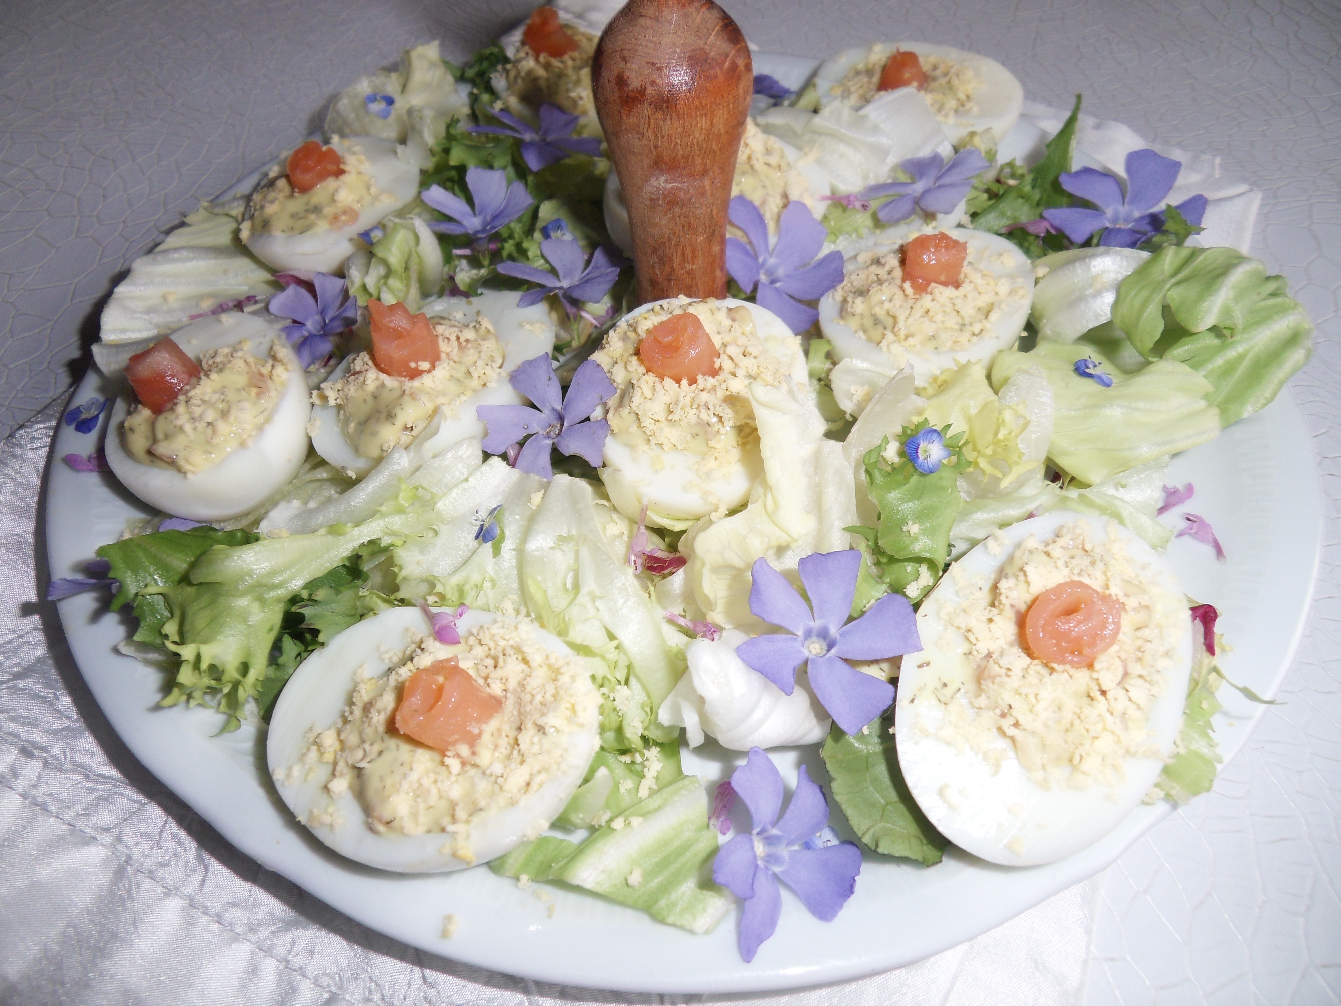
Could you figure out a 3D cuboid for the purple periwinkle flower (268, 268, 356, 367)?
[{"bbox_3d":[-0.079,-0.040,0.205,0.020,0.011,0.024,-2,60,2],"label":"purple periwinkle flower"}]

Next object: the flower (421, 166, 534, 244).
[{"bbox_3d":[-0.049,-0.075,0.235,0.028,0.014,0.026,0,52,1],"label":"flower"}]

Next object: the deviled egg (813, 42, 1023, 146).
[{"bbox_3d":[0.068,-0.110,0.259,0.056,0.028,0.044,7,57,5],"label":"deviled egg"}]

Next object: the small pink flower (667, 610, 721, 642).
[{"bbox_3d":[0.004,0.022,0.163,0.010,0.005,0.005,24,56,18],"label":"small pink flower"}]

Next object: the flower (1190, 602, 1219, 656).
[{"bbox_3d":[0.096,0.023,0.167,0.005,0.004,0.011,12,53,9],"label":"flower"}]

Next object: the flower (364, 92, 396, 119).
[{"bbox_3d":[-0.078,-0.106,0.248,0.008,0.003,0.008,-15,92,-11],"label":"flower"}]

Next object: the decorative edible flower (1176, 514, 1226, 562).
[{"bbox_3d":[0.105,0.007,0.184,0.006,0.004,0.013,-14,54,-11],"label":"decorative edible flower"}]

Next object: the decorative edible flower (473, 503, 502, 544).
[{"bbox_3d":[-0.033,0.004,0.168,0.009,0.005,0.006,-56,26,0],"label":"decorative edible flower"}]

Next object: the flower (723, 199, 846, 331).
[{"bbox_3d":[0.027,-0.056,0.221,0.031,0.010,0.032,-10,82,-7],"label":"flower"}]

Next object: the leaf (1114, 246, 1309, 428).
[{"bbox_3d":[0.118,-0.036,0.201,0.046,0.023,0.042,0,52,0],"label":"leaf"}]

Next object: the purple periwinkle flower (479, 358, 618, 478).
[{"bbox_3d":[-0.026,-0.018,0.192,0.029,0.008,0.029,-10,75,-7],"label":"purple periwinkle flower"}]

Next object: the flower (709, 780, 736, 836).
[{"bbox_3d":[0.008,0.049,0.151,0.004,0.004,0.009,10,53,9],"label":"flower"}]

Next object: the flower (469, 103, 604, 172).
[{"bbox_3d":[-0.034,-0.090,0.234,0.034,0.010,0.032,0,52,0],"label":"flower"}]

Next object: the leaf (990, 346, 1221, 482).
[{"bbox_3d":[0.087,-0.018,0.186,0.044,0.016,0.036,0,52,1],"label":"leaf"}]

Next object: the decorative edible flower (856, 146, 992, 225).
[{"bbox_3d":[0.062,-0.077,0.226,0.030,0.011,0.027,-5,52,6],"label":"decorative edible flower"}]

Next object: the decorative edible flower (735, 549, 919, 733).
[{"bbox_3d":[0.024,0.021,0.144,0.030,0.010,0.029,-1,68,4],"label":"decorative edible flower"}]

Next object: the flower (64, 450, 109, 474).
[{"bbox_3d":[-0.122,-0.009,0.194,0.013,0.004,0.006,16,54,13],"label":"flower"}]

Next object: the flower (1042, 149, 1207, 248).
[{"bbox_3d":[0.109,-0.073,0.224,0.037,0.014,0.032,-4,61,5],"label":"flower"}]

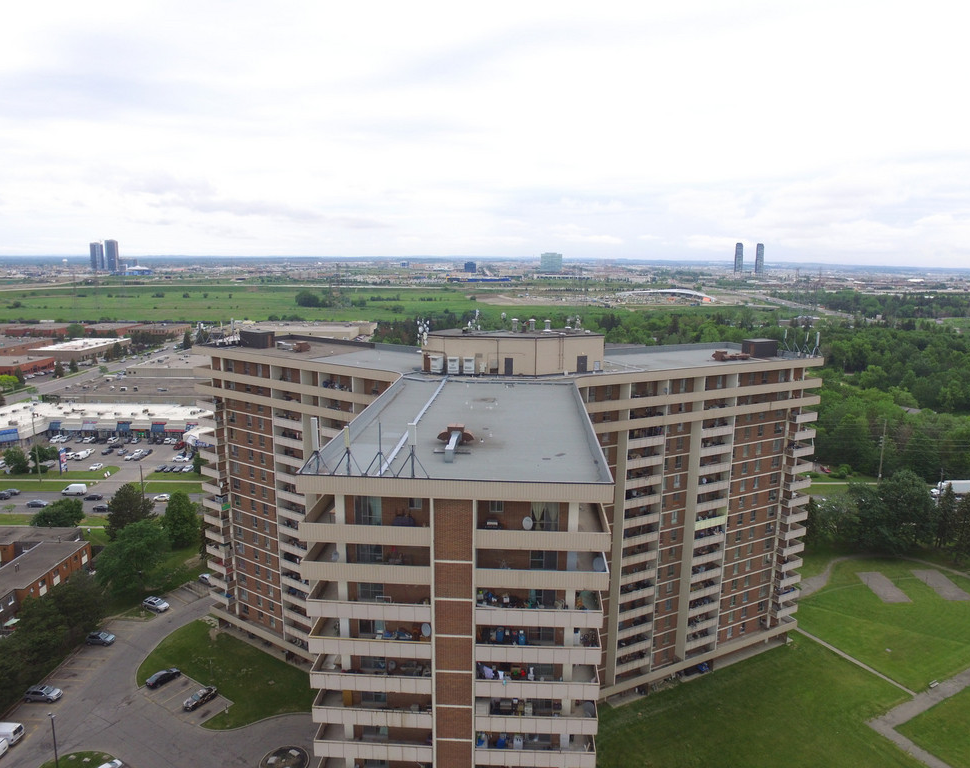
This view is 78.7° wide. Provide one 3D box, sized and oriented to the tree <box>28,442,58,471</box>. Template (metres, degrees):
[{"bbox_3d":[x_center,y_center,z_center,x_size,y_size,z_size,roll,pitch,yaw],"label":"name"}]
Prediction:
[{"bbox_3d":[-133.924,22.190,179.049,7.800,8.720,7.800,1,12,0],"label":"tree"}]

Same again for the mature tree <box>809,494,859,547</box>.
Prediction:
[{"bbox_3d":[76.885,30.115,130.281,9.000,12.275,9.000,8,14,32],"label":"mature tree"}]

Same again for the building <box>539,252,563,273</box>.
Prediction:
[{"bbox_3d":[252.518,-458.092,2239.729,77.000,70.000,46.000,1,12,-1],"label":"building"}]

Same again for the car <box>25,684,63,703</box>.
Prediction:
[{"bbox_3d":[-62.029,43.478,83.173,4.600,1.730,1.850,1,12,1],"label":"car"}]

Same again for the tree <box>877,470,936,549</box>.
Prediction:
[{"bbox_3d":[92.277,27.516,129.401,10.500,18.100,10.500,9,15,36],"label":"tree"}]

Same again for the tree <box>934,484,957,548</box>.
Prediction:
[{"bbox_3d":[101.673,29.016,130.420,4.300,14.980,4.300,10,15,39],"label":"tree"}]

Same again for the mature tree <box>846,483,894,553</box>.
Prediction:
[{"bbox_3d":[87.016,30.295,133.825,10.000,16.480,10.000,1,12,0],"label":"mature tree"}]

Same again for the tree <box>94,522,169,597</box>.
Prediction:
[{"bbox_3d":[-68.492,33.262,115.634,13.000,14.330,13.000,1,12,0],"label":"tree"}]

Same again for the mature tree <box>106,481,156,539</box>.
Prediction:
[{"bbox_3d":[-79.150,29.276,132.609,9.500,14.990,9.500,1,12,0],"label":"mature tree"}]

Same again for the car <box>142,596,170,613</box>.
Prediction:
[{"bbox_3d":[-58.441,39.062,104.928,4.650,1.680,1.850,6,13,25],"label":"car"}]

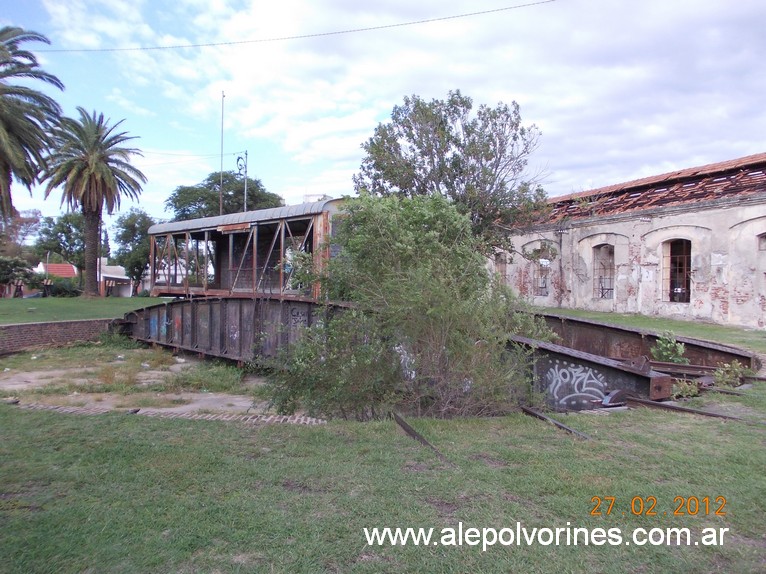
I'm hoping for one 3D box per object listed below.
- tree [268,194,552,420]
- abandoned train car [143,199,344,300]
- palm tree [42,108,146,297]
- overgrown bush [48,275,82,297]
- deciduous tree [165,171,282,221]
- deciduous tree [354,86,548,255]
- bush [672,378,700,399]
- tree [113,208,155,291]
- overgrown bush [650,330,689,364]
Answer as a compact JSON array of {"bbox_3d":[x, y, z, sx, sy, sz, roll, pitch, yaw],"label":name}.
[{"bbox_3d":[0.381,0.180,8.900,4.000,3.000,3.200,0,1,0],"label":"tree"},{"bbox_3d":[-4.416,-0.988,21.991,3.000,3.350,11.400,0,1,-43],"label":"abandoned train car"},{"bbox_3d":[-19.097,-5.593,41.000,6.900,12.400,6.800,0,1,0],"label":"palm tree"},{"bbox_3d":[-23.067,0.000,45.000,2.500,1.500,2.200,0,1,0],"label":"overgrown bush"},{"bbox_3d":[-13.390,-4.827,52.000,9.900,10.000,9.300,0,1,0],"label":"deciduous tree"},{"bbox_3d":[2.845,-3.615,26.500,8.200,9.200,7.600,0,1,0],"label":"deciduous tree"},{"bbox_3d":[4.067,1.360,8.300,0.380,0.280,0.360,0,1,0],"label":"bush"},{"bbox_3d":[-21.178,-3.038,53.000,4.500,7.400,4.500,0,1,0],"label":"tree"},{"bbox_3d":[4.810,1.024,10.400,0.620,0.600,0.550,0,1,0],"label":"overgrown bush"}]

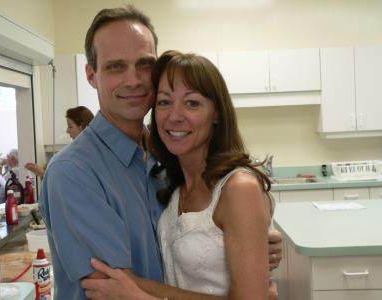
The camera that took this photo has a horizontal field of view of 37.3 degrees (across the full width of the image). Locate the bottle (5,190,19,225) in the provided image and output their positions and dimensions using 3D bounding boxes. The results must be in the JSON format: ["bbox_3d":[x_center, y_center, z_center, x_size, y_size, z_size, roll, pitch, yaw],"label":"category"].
[{"bbox_3d":[-1.103,0.355,3.500,0.073,0.210,0.066,-4,3,-26],"label":"bottle"}]

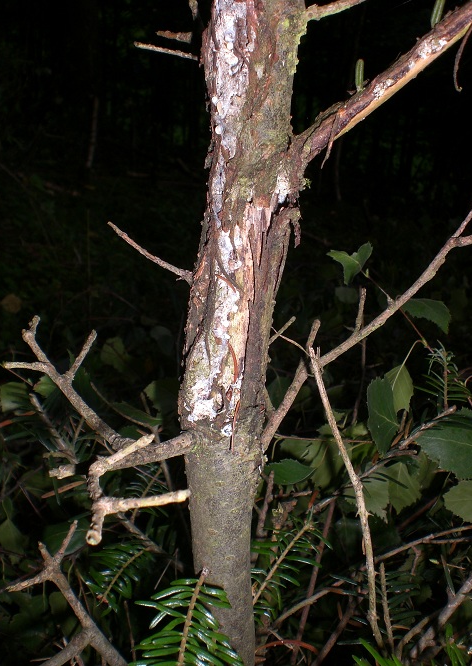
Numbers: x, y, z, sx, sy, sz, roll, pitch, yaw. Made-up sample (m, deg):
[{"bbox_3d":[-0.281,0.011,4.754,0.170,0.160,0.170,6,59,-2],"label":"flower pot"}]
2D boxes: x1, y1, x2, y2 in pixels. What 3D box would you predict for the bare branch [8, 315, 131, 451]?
[{"bbox_3d":[-0.127,0.038,0.550,0.095,0.101,0.050,0,15,0],"label":"bare branch"}]

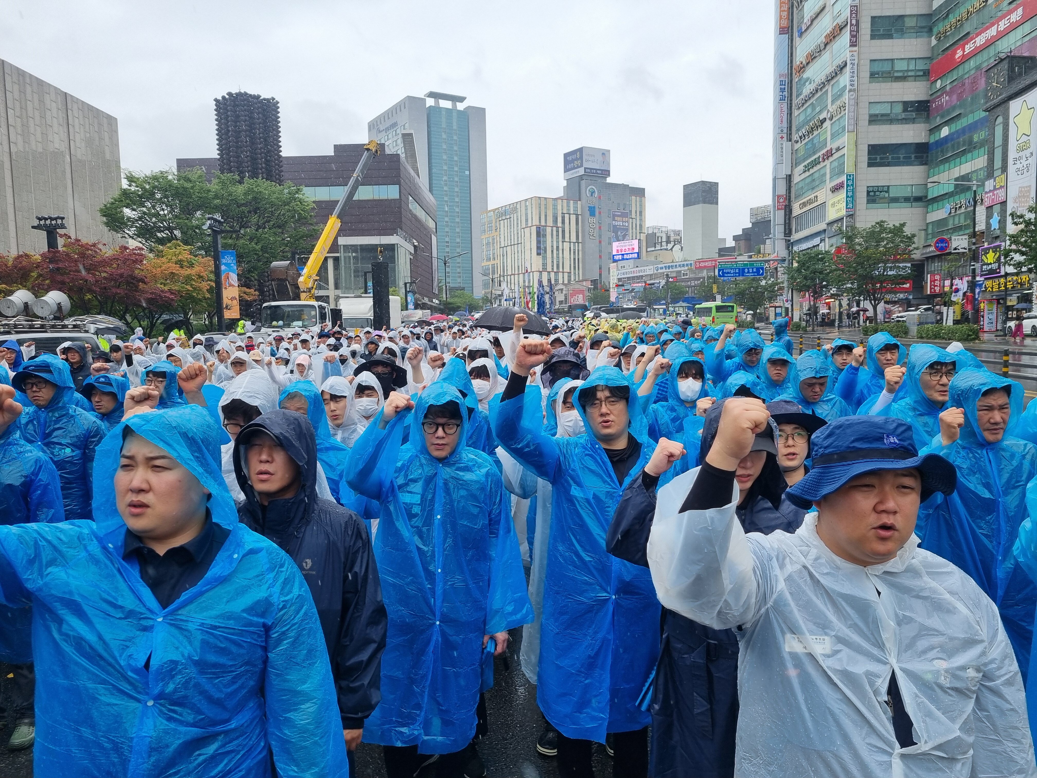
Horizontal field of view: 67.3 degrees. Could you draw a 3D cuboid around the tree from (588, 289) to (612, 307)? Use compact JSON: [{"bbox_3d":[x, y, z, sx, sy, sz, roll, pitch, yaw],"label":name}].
[{"bbox_3d":[13.565,-13.597,129.889,4.300,6.400,4.200,-1,5,0],"label":"tree"}]

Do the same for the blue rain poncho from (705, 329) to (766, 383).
[{"bbox_3d":[1.869,0.133,6.559,0.620,1.280,0.480,-1,5,7],"label":"blue rain poncho"}]

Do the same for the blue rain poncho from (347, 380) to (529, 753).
[{"bbox_3d":[-0.265,0.613,2.779,0.630,1.280,0.470,-1,5,-3],"label":"blue rain poncho"}]

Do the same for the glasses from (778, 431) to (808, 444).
[{"bbox_3d":[1.052,0.173,3.008,0.142,0.048,0.135,0,6,16],"label":"glasses"}]

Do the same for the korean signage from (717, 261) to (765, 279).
[{"bbox_3d":[22.842,-12.191,80.000,4.900,1.690,0.200,-1,5,4],"label":"korean signage"}]

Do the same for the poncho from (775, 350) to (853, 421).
[{"bbox_3d":[1.856,0.385,4.908,0.560,1.230,0.400,0,6,13],"label":"poncho"}]

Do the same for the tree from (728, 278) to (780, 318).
[{"bbox_3d":[28.172,-10.503,92.884,6.100,6.500,5.900,-1,5,0],"label":"tree"}]

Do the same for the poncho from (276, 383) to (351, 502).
[{"bbox_3d":[-0.988,0.569,3.707,0.540,1.210,0.380,-1,5,7],"label":"poncho"}]

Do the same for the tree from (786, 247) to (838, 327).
[{"bbox_3d":[27.148,-9.171,72.000,4.800,7.510,4.800,-1,5,4],"label":"tree"}]

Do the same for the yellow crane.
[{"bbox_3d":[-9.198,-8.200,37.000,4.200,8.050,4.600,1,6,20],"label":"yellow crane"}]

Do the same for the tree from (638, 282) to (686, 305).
[{"bbox_3d":[21.352,-12.514,115.000,7.000,6.400,6.000,-1,5,4],"label":"tree"}]

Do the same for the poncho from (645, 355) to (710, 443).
[{"bbox_3d":[0.975,0.443,4.559,0.560,1.280,0.450,-1,5,5],"label":"poncho"}]

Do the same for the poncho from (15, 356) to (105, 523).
[{"bbox_3d":[-2.820,0.474,4.814,0.580,1.360,0.400,-1,5,5],"label":"poncho"}]

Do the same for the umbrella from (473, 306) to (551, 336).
[{"bbox_3d":[-0.097,-0.839,11.608,1.150,0.800,1.150,6,1,0],"label":"umbrella"}]

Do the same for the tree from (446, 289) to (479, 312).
[{"bbox_3d":[-7.084,-9.854,98.000,4.500,5.450,4.500,-1,5,4],"label":"tree"}]

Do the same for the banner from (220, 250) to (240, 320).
[{"bbox_3d":[-10.739,-3.892,29.000,0.600,2.530,0.060,-1,5,4],"label":"banner"}]

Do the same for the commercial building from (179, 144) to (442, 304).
[{"bbox_3d":[-21.541,-15.369,91.469,21.136,18.518,34.274,-1,5,0],"label":"commercial building"}]

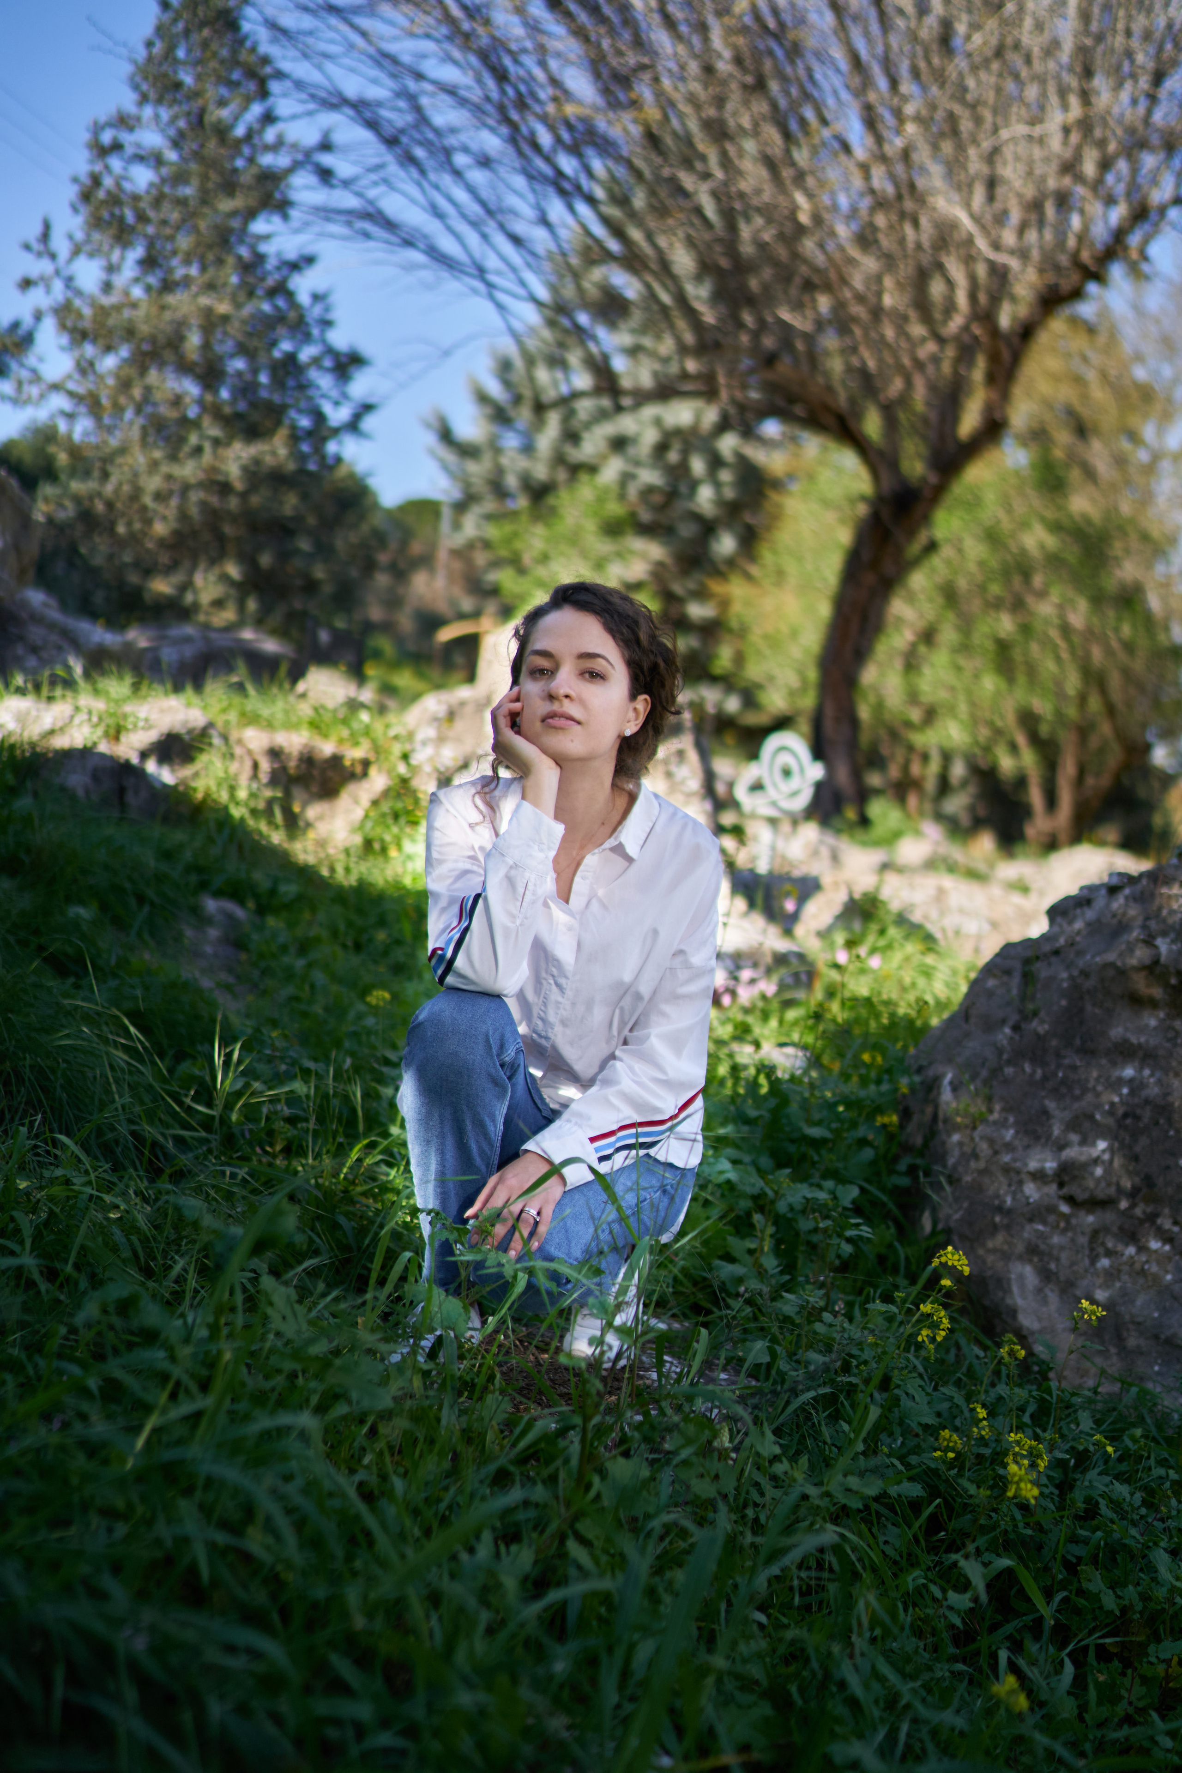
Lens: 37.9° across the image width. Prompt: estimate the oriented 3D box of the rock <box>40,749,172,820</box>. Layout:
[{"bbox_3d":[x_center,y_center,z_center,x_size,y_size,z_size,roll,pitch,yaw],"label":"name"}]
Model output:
[{"bbox_3d":[-1.493,-0.313,5.300,0.420,0.240,0.330,0,5,0],"label":"rock"}]

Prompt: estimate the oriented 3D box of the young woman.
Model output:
[{"bbox_3d":[-0.042,0.108,2.270,0.460,1.030,0.600,1,5,15],"label":"young woman"}]

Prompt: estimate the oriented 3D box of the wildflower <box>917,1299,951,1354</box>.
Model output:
[{"bbox_3d":[0.422,0.542,2.120,0.043,0.067,0.041,0,5,0],"label":"wildflower"}]

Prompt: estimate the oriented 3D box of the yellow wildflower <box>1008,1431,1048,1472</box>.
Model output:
[{"bbox_3d":[0.487,0.629,1.920,0.045,0.046,0.043,0,5,0],"label":"yellow wildflower"}]

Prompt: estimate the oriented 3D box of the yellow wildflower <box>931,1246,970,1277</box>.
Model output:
[{"bbox_3d":[0.449,0.467,2.150,0.048,0.038,0.046,0,5,0],"label":"yellow wildflower"}]

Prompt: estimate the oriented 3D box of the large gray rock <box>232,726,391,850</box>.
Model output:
[{"bbox_3d":[-0.859,-0.300,5.300,0.490,0.400,0.420,0,5,0],"label":"large gray rock"}]

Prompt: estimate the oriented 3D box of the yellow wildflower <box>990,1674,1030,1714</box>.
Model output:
[{"bbox_3d":[0.341,0.655,1.400,0.033,0.034,0.031,0,5,0],"label":"yellow wildflower"}]

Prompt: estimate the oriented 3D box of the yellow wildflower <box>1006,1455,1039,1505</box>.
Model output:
[{"bbox_3d":[0.433,0.596,1.730,0.035,0.050,0.033,0,5,0],"label":"yellow wildflower"}]

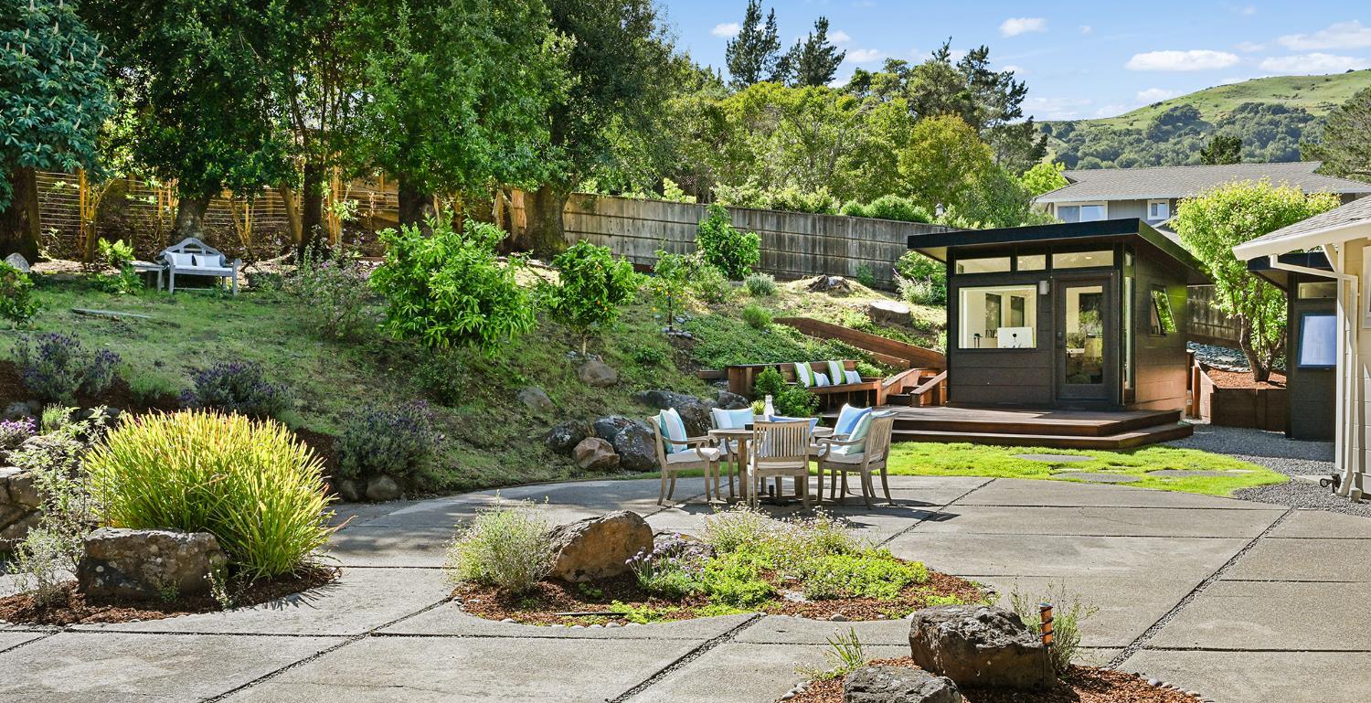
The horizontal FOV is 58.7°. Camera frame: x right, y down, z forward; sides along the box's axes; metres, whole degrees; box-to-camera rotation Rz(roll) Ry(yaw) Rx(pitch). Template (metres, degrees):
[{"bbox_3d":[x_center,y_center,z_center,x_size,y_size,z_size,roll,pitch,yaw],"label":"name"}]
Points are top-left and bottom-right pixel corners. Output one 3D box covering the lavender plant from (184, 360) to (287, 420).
[{"bbox_3d":[-5.098,0.437,13.800,1.220,0.680,1.050,0,0,-20],"label":"lavender plant"}]

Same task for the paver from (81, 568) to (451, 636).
[{"bbox_3d":[-2.300,1.565,7.620,2.100,0.100,2.050,0,0,4],"label":"paver"}]

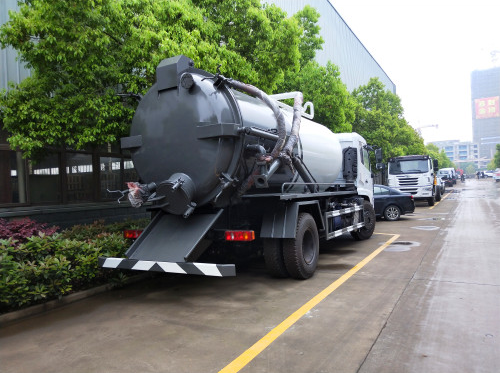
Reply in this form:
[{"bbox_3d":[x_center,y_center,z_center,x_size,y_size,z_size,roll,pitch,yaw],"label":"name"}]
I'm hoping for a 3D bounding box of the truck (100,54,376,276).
[{"bbox_3d":[0.766,-0.213,8.014,2.550,3.450,7.700,-4,-1,32],"label":"truck"}]

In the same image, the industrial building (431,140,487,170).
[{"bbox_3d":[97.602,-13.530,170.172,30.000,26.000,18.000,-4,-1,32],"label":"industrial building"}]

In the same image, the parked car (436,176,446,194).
[{"bbox_3d":[19.051,0.157,37.299,1.850,1.700,4.500,-4,-1,32],"label":"parked car"}]

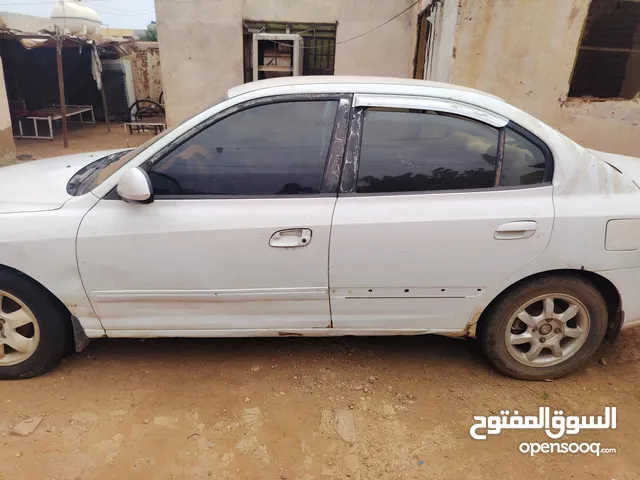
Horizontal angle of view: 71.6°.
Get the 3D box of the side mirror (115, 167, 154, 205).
[{"bbox_3d":[-0.722,-0.210,1.749,0.138,0.132,0.175,1,20,-2],"label":"side mirror"}]

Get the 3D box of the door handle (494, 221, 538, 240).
[{"bbox_3d":[0.865,-0.042,1.954,0.190,0.082,0.050,1,16,-2],"label":"door handle"}]

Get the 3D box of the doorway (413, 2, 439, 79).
[{"bbox_3d":[1.170,-1.530,5.306,0.150,2.190,0.950,3,20,3],"label":"doorway"}]

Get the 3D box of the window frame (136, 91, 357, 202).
[{"bbox_3d":[-0.314,-0.410,1.921,0.920,0.460,0.105,1,-4,-2],"label":"window frame"}]

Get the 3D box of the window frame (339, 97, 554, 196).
[{"bbox_3d":[0.551,-0.403,1.956,0.940,0.455,0.105,1,-4,-2],"label":"window frame"}]

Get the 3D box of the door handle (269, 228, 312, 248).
[{"bbox_3d":[-0.128,-0.008,1.929,0.190,0.085,0.050,1,16,-2],"label":"door handle"}]

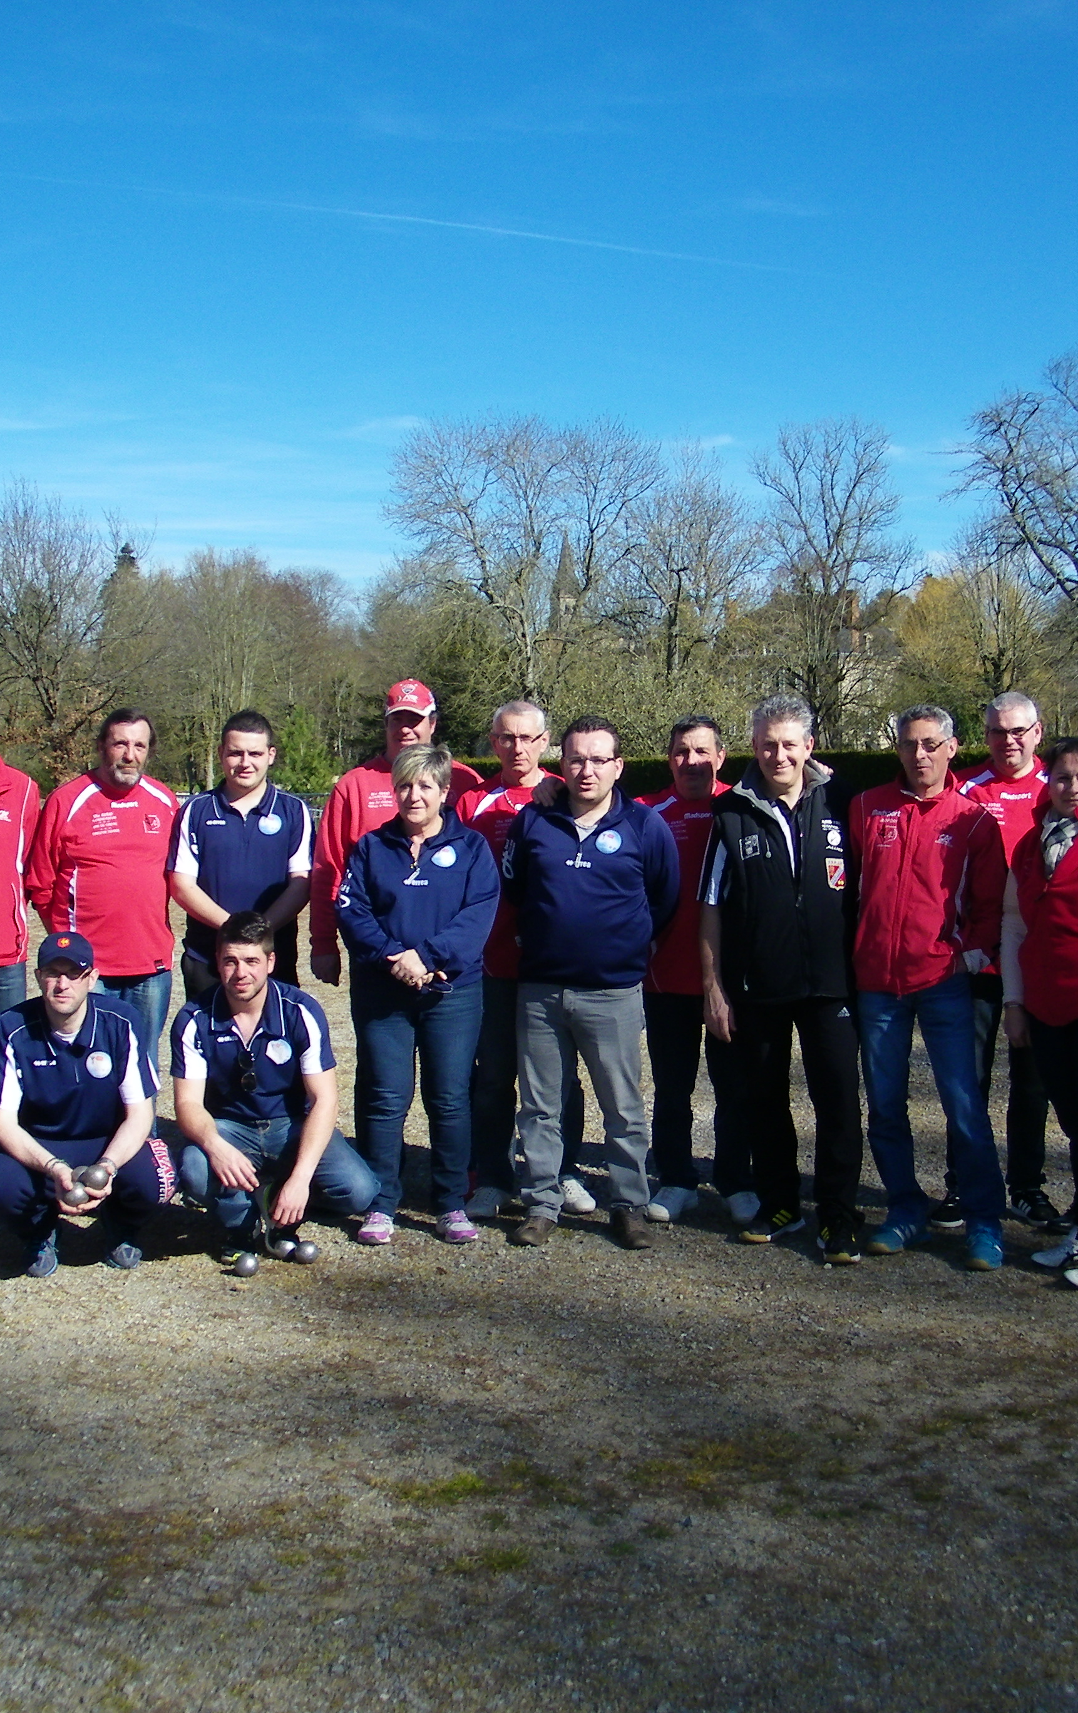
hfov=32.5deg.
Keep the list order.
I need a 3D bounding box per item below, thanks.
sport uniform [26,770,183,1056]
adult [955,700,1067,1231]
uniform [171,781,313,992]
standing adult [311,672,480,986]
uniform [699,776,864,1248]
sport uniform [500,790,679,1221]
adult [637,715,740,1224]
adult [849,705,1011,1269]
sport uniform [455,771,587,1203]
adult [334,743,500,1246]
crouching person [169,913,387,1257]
[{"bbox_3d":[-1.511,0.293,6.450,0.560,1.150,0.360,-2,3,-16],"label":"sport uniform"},{"bbox_3d":[1.589,0.344,6.383,0.540,1.835,0.360,0,3,9],"label":"adult"},{"bbox_3d":[-1.026,0.434,6.380,0.500,1.400,0.320,-1,2,-10],"label":"uniform"},{"bbox_3d":[-0.474,0.326,6.500,0.620,1.870,0.360,-1,3,-3],"label":"standing adult"},{"bbox_3d":[0.788,0.465,5.980,0.540,1.540,0.350,-1,2,-3],"label":"uniform"},{"bbox_3d":[0.168,0.488,6.120,0.590,1.430,0.350,0,2,5],"label":"sport uniform"},{"bbox_3d":[0.570,0.374,6.450,0.540,1.750,0.340,0,3,7],"label":"adult"},{"bbox_3d":[1.254,0.399,5.955,0.520,1.765,0.400,1,3,18],"label":"adult"},{"bbox_3d":[-0.060,0.452,6.540,0.500,1.490,0.320,-1,2,0],"label":"sport uniform"},{"bbox_3d":[-0.406,0.448,6.168,0.520,1.649,0.360,0,3,0],"label":"adult"},{"bbox_3d":[-0.863,0.727,6.041,0.660,1.102,0.740,0,3,-10],"label":"crouching person"}]

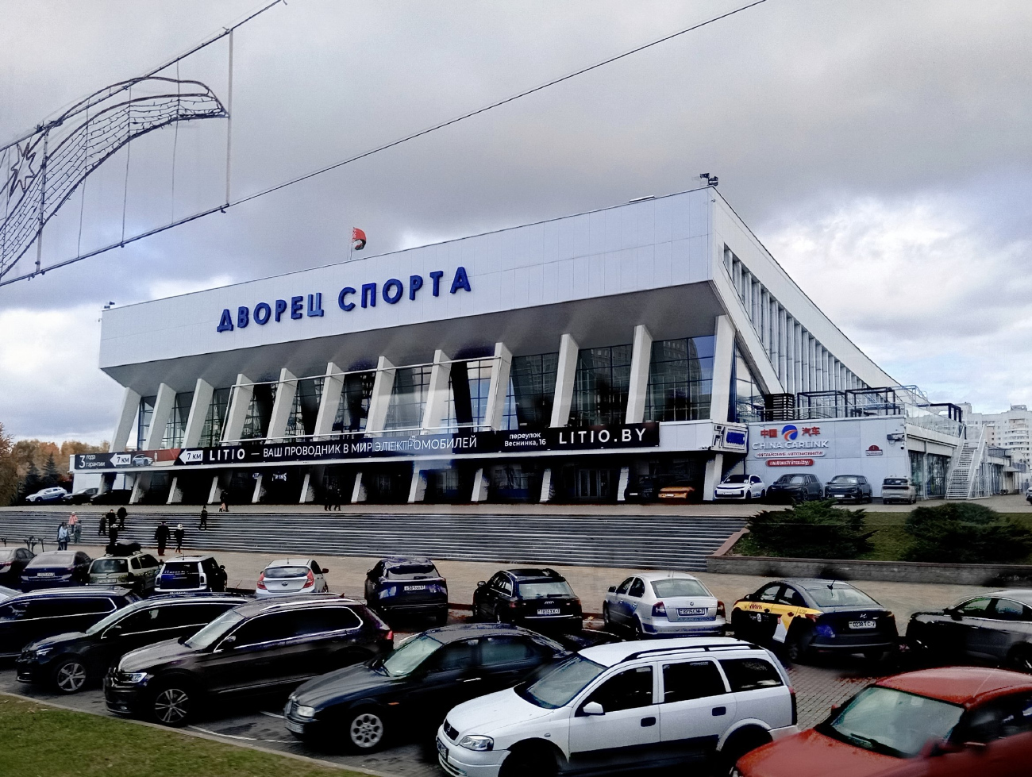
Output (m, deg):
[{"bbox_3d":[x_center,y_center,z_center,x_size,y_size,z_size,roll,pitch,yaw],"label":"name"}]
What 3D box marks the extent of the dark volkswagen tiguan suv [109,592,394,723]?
[{"bbox_3d":[-4.260,4.352,13.766,4.470,1.670,1.840,3,-8,-28],"label":"dark volkswagen tiguan suv"}]

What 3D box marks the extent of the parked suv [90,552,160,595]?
[{"bbox_3d":[-13.794,6.604,29.855,1.700,1.500,4.320,0,-7,-9],"label":"parked suv"}]

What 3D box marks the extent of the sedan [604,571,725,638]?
[{"bbox_3d":[3.317,5.078,19.596,1.770,1.460,4.570,0,-7,-9],"label":"sedan"}]

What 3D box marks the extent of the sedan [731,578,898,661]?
[{"bbox_3d":[6.003,4.765,17.469,1.740,1.470,4.430,0,-7,-9],"label":"sedan"}]

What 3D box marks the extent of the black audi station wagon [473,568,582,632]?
[{"bbox_3d":[0.164,5.325,21.186,1.870,1.460,4.750,1,-7,-14],"label":"black audi station wagon"}]

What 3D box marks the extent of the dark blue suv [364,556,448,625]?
[{"bbox_3d":[-3.156,5.552,23.395,1.865,1.660,4.550,1,-7,-15],"label":"dark blue suv"}]

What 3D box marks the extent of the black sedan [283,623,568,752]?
[{"bbox_3d":[-1.053,4.241,12.224,4.440,1.410,1.745,2,-8,-20],"label":"black sedan"}]

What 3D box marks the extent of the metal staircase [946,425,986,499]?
[{"bbox_3d":[33.934,5.501,63.513,1.450,5.700,9.000,-6,-9,35],"label":"metal staircase"}]

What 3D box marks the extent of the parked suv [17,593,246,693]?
[{"bbox_3d":[-6.827,4.687,15.842,4.450,1.600,1.840,3,-8,-25],"label":"parked suv"}]

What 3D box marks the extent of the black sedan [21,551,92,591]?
[{"bbox_3d":[-16.821,6.819,31.083,1.750,1.470,4.520,1,-7,-15],"label":"black sedan"}]

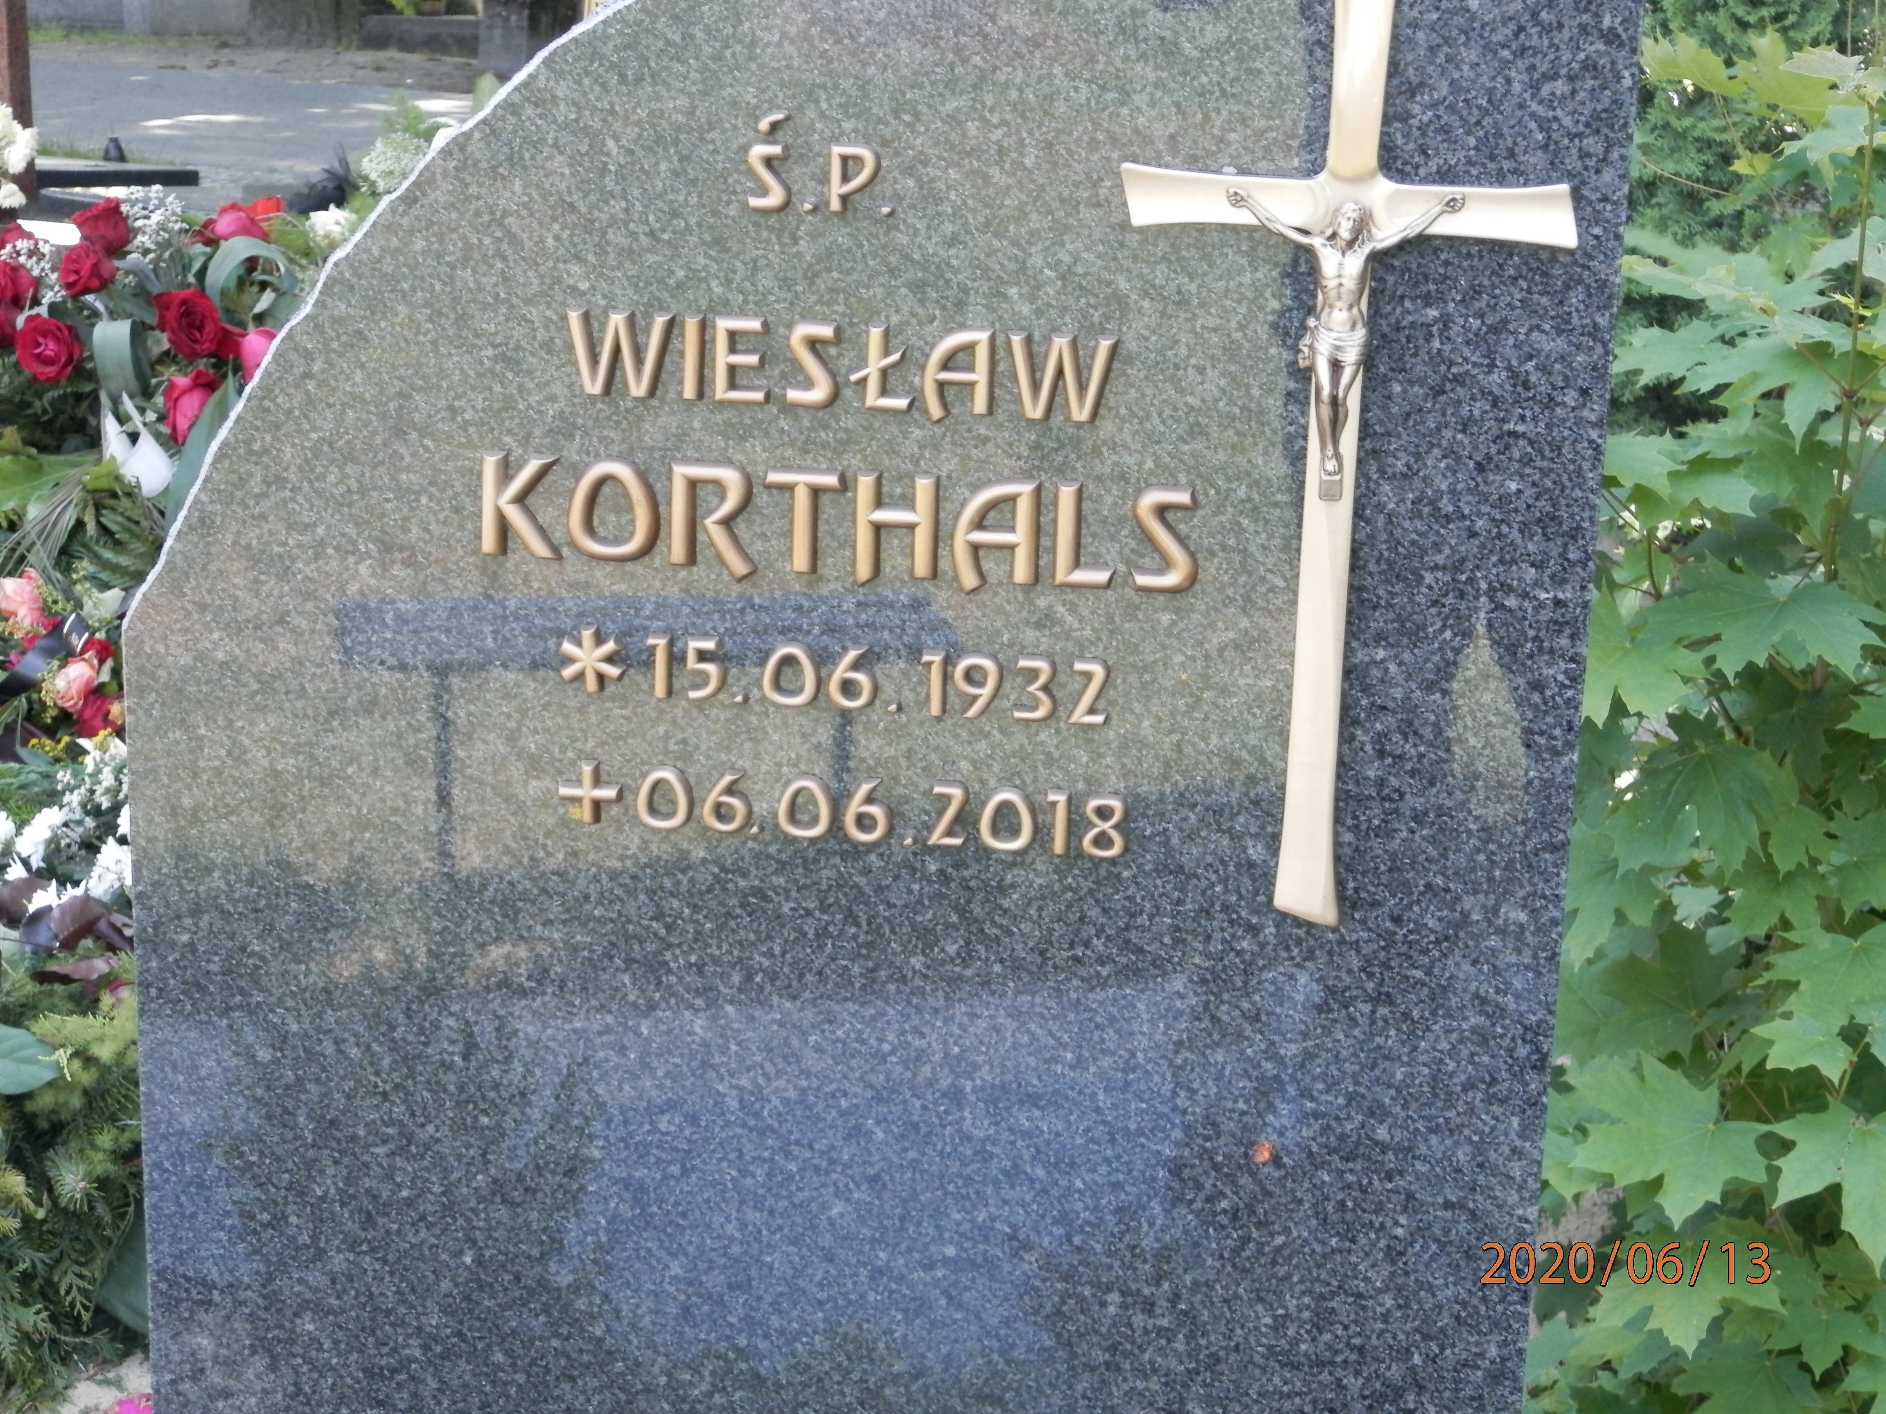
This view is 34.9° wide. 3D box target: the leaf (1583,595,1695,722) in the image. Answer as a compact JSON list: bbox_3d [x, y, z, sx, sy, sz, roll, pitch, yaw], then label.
[{"bbox_3d":[0.395,-0.028,1.720,0.087,0.076,0.040,5,17,9],"label":"leaf"}]

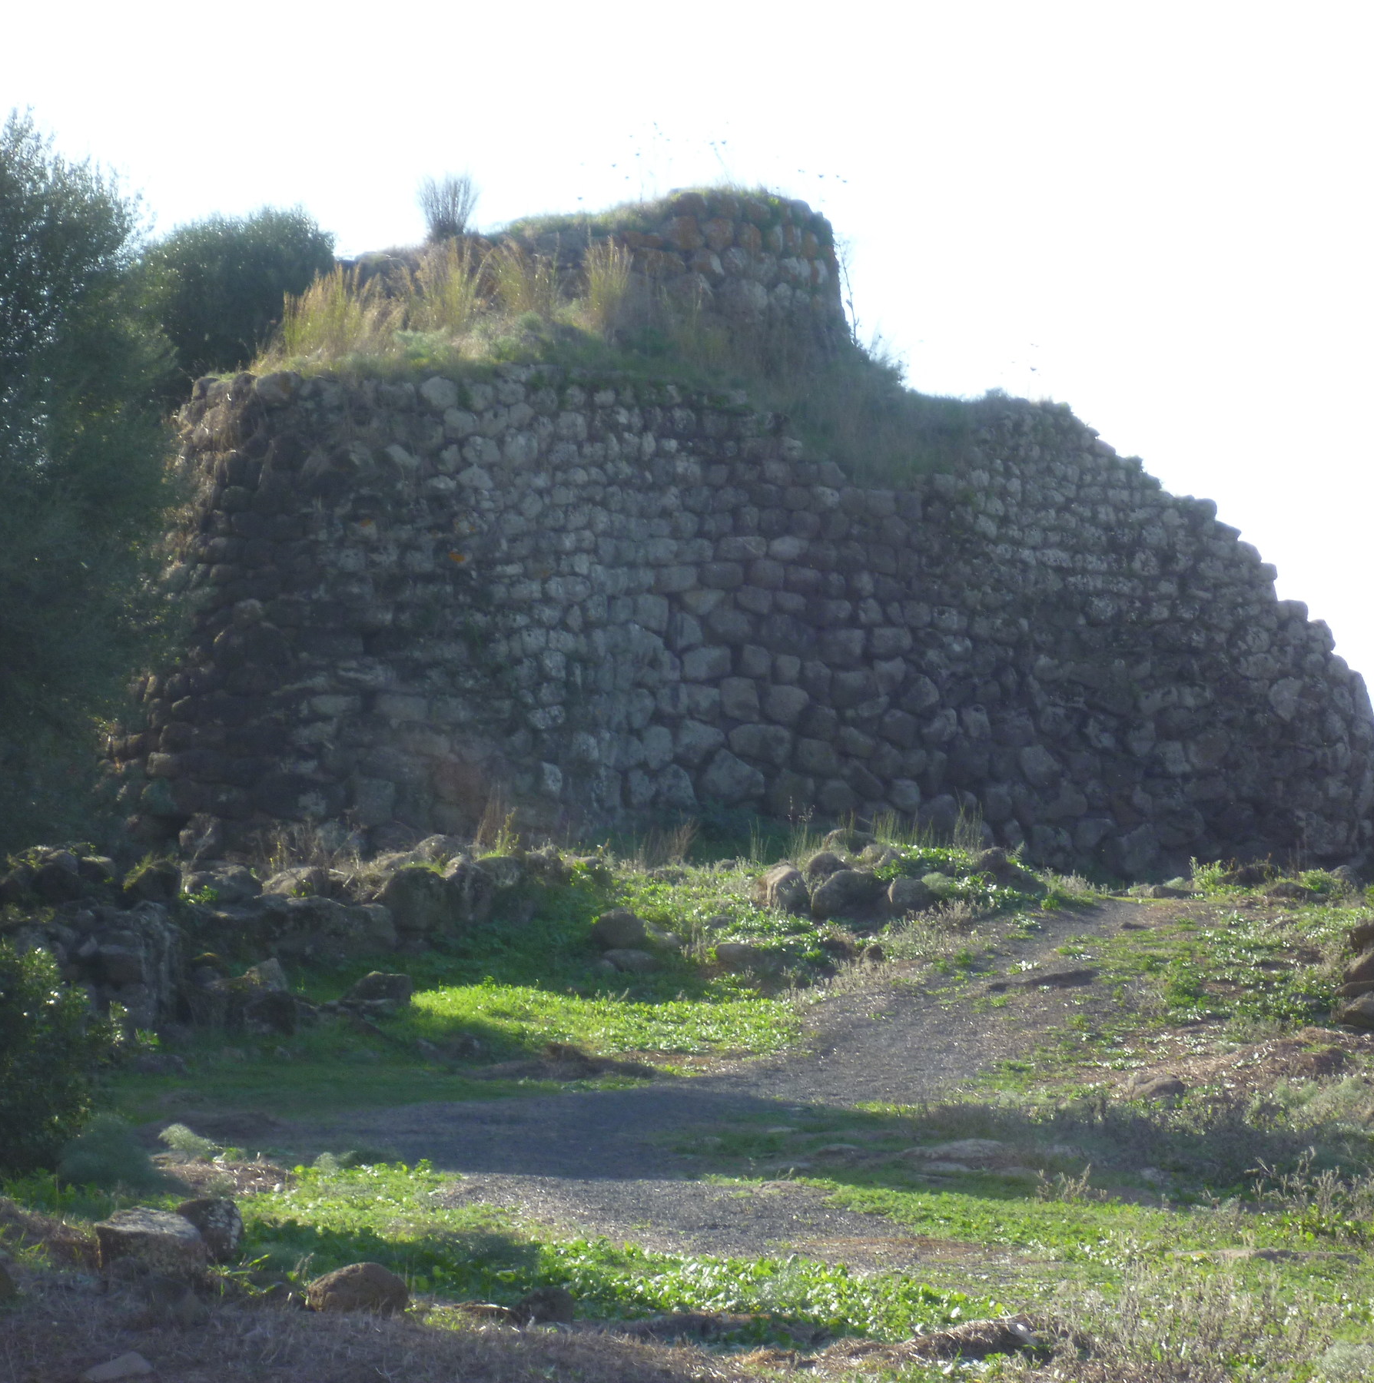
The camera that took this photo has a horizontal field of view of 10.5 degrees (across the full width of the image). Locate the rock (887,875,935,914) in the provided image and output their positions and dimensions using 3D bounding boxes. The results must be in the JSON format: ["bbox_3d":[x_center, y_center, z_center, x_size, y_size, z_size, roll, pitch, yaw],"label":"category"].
[{"bbox_3d":[2.733,2.487,91.000,0.598,0.492,0.550,0,-1,0],"label":"rock"}]

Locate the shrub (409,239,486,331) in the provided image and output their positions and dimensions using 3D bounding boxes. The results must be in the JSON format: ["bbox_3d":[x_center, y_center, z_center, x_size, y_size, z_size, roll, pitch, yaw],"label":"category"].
[{"bbox_3d":[-3.645,-6.145,113.000,1.157,1.441,1.150,0,-1,0],"label":"shrub"}]

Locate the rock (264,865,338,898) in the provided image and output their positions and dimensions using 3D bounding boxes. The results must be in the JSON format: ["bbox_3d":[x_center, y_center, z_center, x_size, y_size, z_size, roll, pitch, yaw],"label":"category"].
[{"bbox_3d":[-4.349,2.142,84.000,0.828,0.373,0.550,0,-1,0],"label":"rock"}]

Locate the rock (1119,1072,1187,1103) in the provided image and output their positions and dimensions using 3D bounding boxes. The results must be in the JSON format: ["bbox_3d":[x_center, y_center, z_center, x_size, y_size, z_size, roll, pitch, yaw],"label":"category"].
[{"bbox_3d":[4.006,3.406,64.000,0.581,0.272,0.480,0,-1,0],"label":"rock"}]

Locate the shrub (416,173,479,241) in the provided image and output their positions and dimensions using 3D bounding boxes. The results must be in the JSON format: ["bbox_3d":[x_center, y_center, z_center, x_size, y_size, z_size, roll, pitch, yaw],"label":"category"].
[{"bbox_3d":[-3.784,-7.659,118.000,0.980,1.071,0.950,0,-1,0],"label":"shrub"}]

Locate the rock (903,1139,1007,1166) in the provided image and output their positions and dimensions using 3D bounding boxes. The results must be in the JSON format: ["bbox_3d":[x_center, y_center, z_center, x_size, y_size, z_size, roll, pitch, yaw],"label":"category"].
[{"bbox_3d":[1.362,2.349,38.000,0.529,0.139,0.360,0,-1,0],"label":"rock"}]

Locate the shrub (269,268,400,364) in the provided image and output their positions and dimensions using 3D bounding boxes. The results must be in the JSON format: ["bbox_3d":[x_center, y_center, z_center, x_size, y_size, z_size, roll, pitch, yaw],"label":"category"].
[{"bbox_3d":[-4.922,-5.233,104.000,1.828,1.326,1.300,0,-1,0],"label":"shrub"}]

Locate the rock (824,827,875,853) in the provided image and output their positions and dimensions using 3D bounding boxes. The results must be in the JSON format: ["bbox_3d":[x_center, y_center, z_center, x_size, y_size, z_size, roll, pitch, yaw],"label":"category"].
[{"bbox_3d":[2.064,1.918,95.000,0.661,0.367,0.580,0,-1,0],"label":"rock"}]

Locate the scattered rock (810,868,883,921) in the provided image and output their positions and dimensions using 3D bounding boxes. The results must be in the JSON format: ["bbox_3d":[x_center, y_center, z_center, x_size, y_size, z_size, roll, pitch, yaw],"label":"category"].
[{"bbox_3d":[1.750,2.226,82.000,0.792,0.570,0.620,0,-1,0],"label":"scattered rock"}]

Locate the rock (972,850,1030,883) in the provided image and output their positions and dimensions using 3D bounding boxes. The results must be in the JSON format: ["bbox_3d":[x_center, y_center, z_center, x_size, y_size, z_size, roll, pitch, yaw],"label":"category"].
[{"bbox_3d":[3.940,2.197,94.000,0.744,0.454,0.620,0,-1,0],"label":"rock"}]

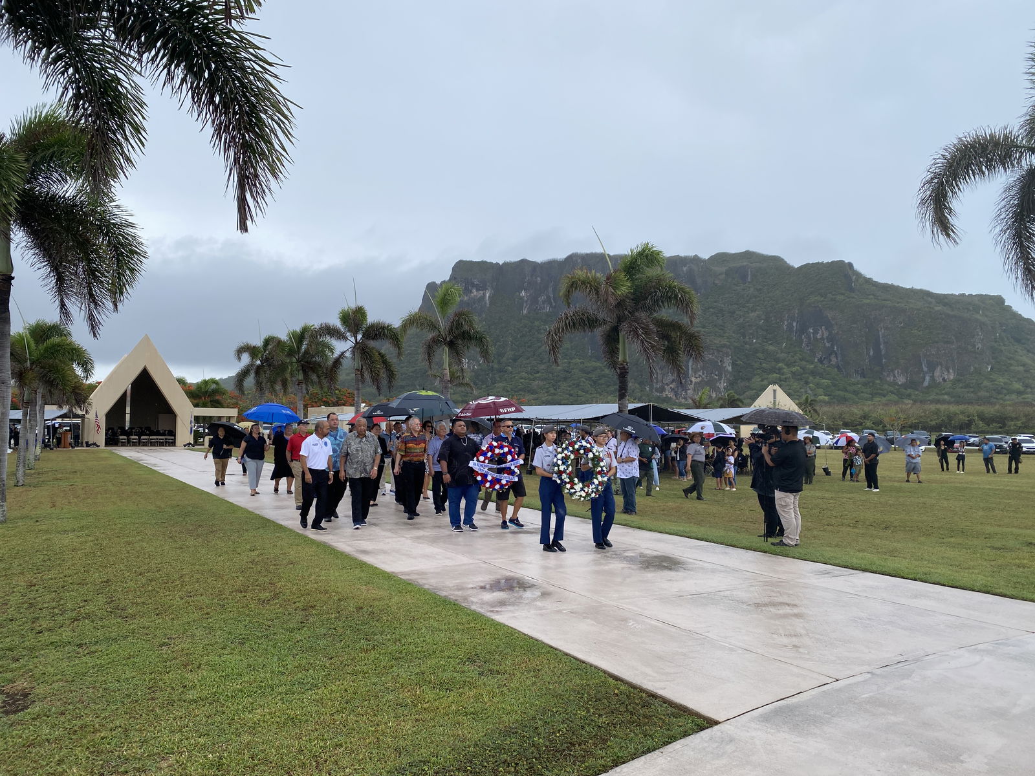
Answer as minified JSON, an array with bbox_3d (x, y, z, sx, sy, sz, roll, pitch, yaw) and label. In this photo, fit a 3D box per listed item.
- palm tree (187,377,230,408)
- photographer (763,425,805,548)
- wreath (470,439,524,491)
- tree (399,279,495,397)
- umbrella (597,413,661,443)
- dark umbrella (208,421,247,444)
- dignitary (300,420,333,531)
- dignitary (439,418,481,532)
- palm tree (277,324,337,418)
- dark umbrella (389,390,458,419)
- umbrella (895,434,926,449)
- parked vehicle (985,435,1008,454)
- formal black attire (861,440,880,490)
[{"bbox_3d":[-27.777,2.075,70.000,3.800,6.000,3.800,2,-3,-22],"label":"palm tree"},{"bbox_3d":[3.724,1.366,10.850,0.580,1.710,0.560,-2,-4,37],"label":"photographer"},{"bbox_3d":[-0.305,1.167,11.750,0.820,0.780,0.200,2,-3,-27],"label":"wreath"},{"bbox_3d":[-2.522,-0.356,27.400,3.300,6.800,3.300,0,-3,-5],"label":"tree"},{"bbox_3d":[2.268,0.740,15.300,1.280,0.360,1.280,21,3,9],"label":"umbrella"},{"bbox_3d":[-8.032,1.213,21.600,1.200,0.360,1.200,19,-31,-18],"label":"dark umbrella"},{"bbox_3d":[-3.140,1.365,12.150,0.550,1.730,0.450,2,-3,-29],"label":"dignitary"},{"bbox_3d":[-0.894,1.347,12.100,0.640,1.740,0.450,2,-3,-27],"label":"dignitary"},{"bbox_3d":[-11.968,0.137,44.000,3.900,7.500,3.900,1,-3,-15],"label":"palm tree"},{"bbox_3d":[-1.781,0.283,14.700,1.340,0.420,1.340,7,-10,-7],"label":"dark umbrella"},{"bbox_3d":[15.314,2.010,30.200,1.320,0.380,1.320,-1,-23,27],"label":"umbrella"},{"bbox_3d":[45.567,5.426,74.000,1.950,1.750,4.750,-1,-3,22],"label":"parked vehicle"},{"bbox_3d":[10.533,2.292,23.200,0.400,1.520,0.540,2,-3,-31],"label":"formal black attire"}]

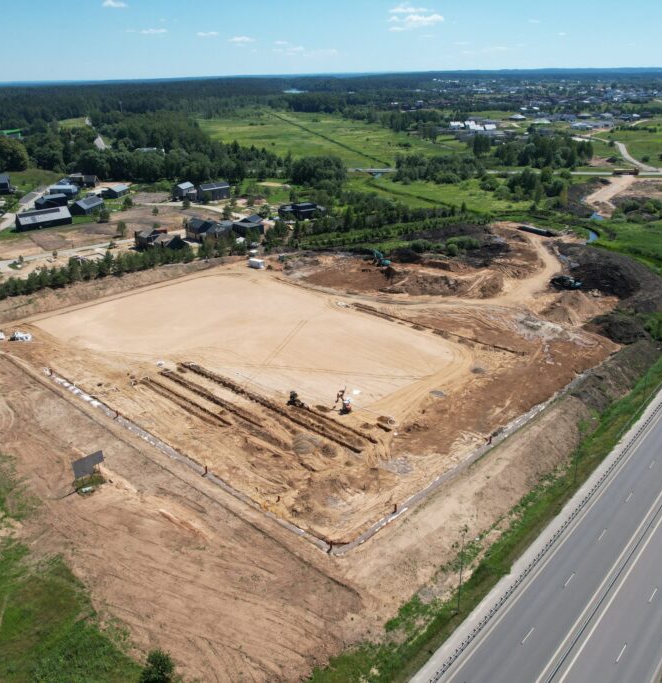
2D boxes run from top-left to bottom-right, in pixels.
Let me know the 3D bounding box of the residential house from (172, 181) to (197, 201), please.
[{"bbox_3d":[-81.860,-84.320,351.980,10.500,8.300,10.300,9,25,22],"label":"residential house"}]

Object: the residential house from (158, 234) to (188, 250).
[{"bbox_3d":[-65.340,-40.900,256.480,10.000,6.200,9.500,-18,28,-34],"label":"residential house"}]

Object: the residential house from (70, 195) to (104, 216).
[{"bbox_3d":[-128.270,-71.320,328.120,9.000,6.200,17.000,5,24,14],"label":"residential house"}]

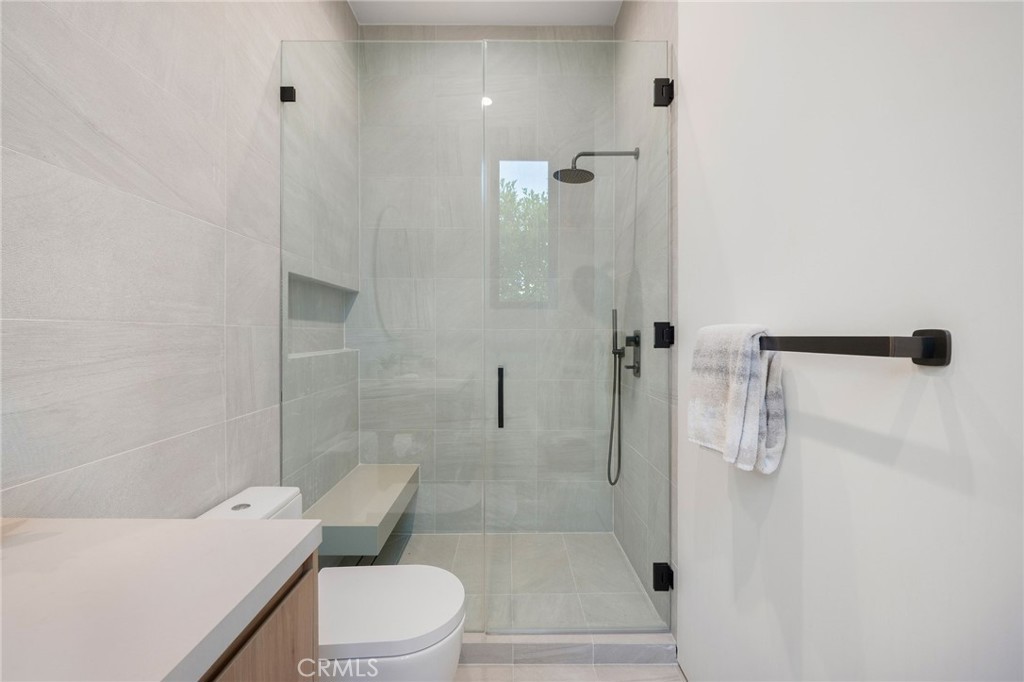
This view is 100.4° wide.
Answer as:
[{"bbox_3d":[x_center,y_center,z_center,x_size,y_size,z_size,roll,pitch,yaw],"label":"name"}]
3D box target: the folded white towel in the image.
[{"bbox_3d":[0.543,0.123,1.065,0.110,0.325,0.300,0,0,0],"label":"folded white towel"}]

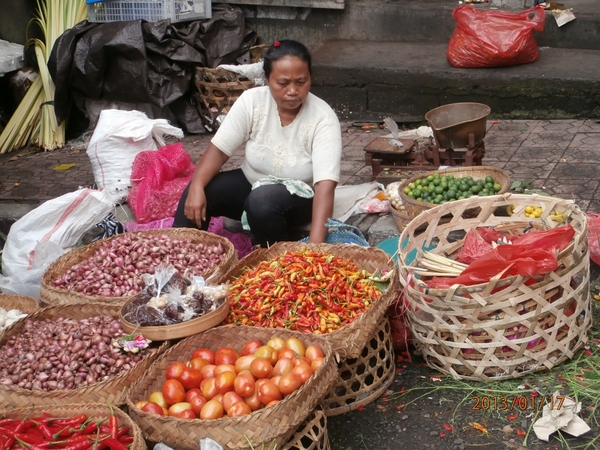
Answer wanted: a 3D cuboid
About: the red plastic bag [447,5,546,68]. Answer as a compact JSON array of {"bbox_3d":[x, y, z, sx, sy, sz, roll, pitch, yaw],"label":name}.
[{"bbox_3d":[0.937,-0.920,4.717,0.440,0.280,0.260,-4,21,12],"label":"red plastic bag"}]

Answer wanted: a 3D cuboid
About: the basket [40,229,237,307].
[{"bbox_3d":[-0.470,0.172,2.995,0.580,0.150,0.580,-12,21,-9],"label":"basket"}]

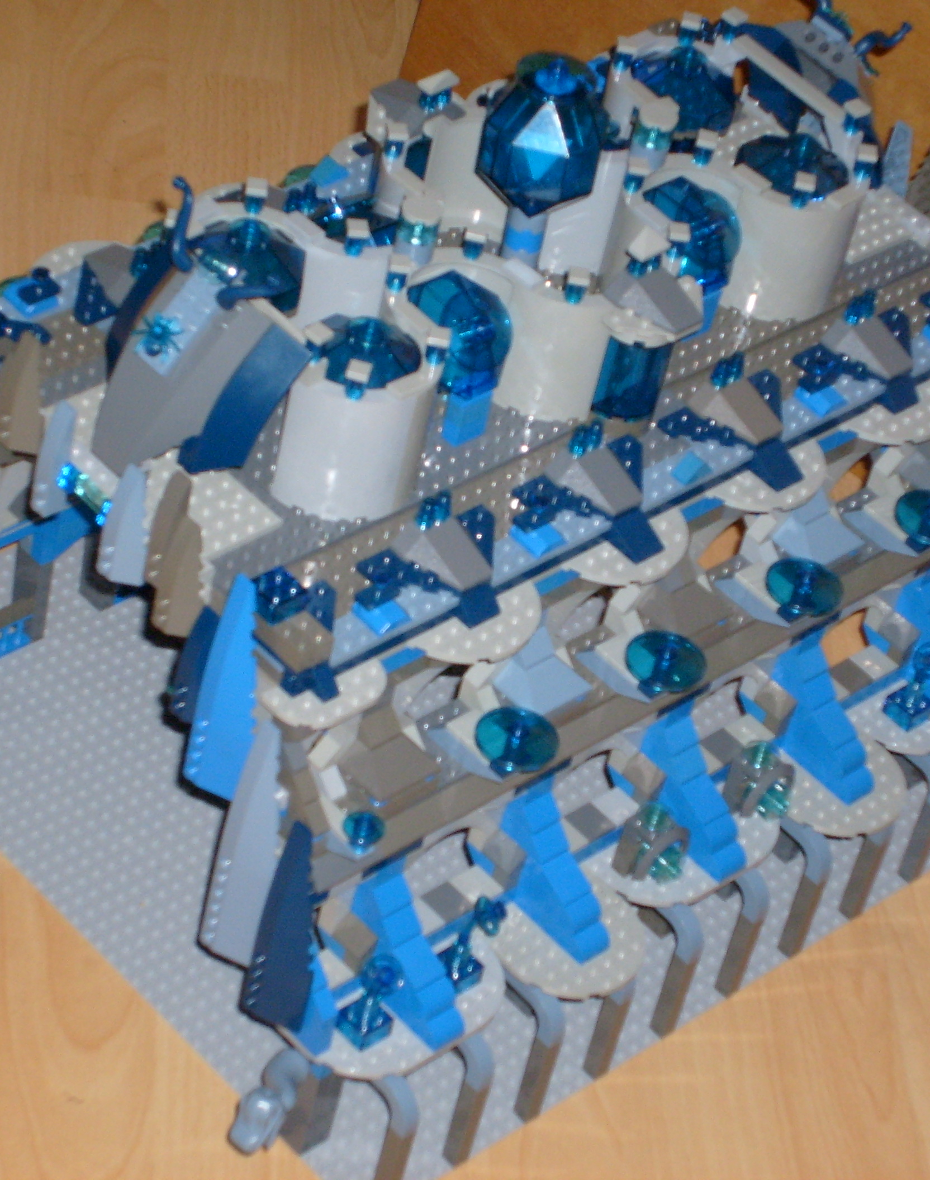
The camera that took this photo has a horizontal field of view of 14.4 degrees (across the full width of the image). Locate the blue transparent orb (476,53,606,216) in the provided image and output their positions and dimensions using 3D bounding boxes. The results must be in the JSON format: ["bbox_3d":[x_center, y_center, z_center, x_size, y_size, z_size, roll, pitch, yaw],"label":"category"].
[{"bbox_3d":[0.032,-0.178,1.427,0.034,0.052,0.034,-26,55,-36],"label":"blue transparent orb"}]

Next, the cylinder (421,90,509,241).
[{"bbox_3d":[0.004,-0.175,1.495,0.047,0.060,0.047,-27,56,-36],"label":"cylinder"}]

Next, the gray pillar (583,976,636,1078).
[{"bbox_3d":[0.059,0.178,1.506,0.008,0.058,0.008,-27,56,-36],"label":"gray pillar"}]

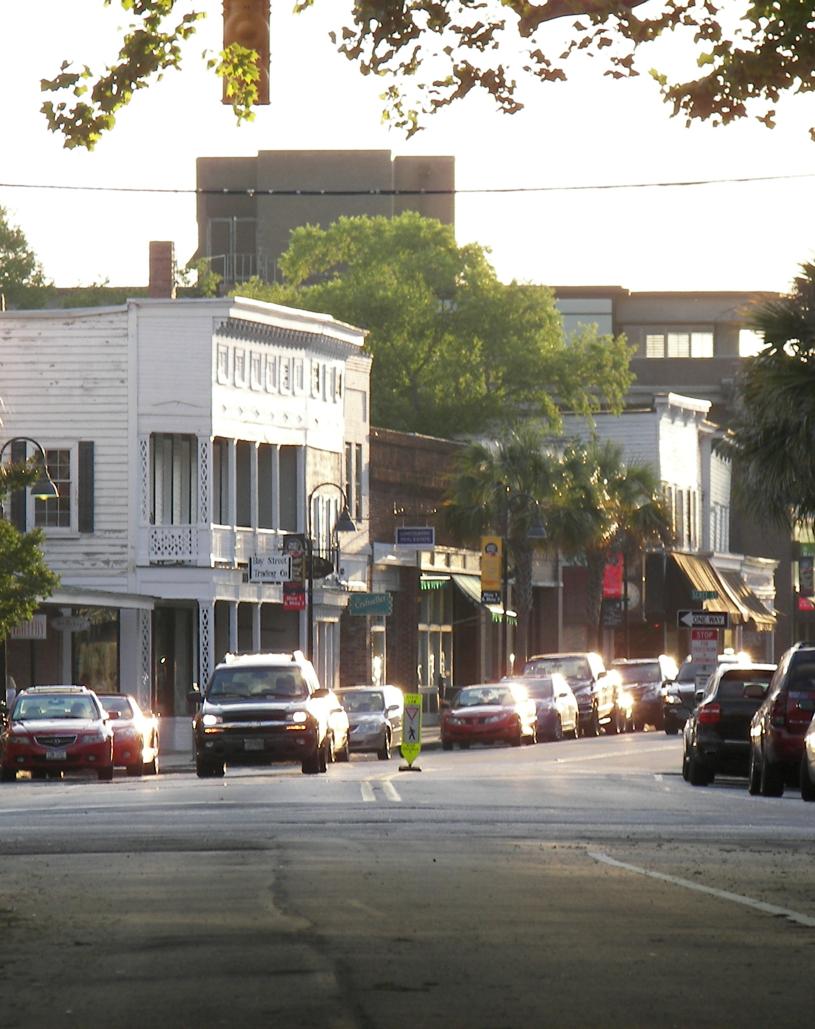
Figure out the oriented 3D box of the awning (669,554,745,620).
[{"bbox_3d":[8.012,1.942,250.000,0.950,1.840,6.500,0,-1,10],"label":"awning"}]

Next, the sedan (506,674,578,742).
[{"bbox_3d":[2.620,4.240,206.000,1.750,1.480,4.500,0,-1,9],"label":"sedan"}]

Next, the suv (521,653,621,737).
[{"bbox_3d":[3.600,4.120,212.800,1.970,1.880,5.300,0,-1,9],"label":"suv"}]

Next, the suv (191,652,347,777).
[{"bbox_3d":[-2.170,3.080,143.400,1.900,1.830,4.870,0,-1,2],"label":"suv"}]

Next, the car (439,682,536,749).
[{"bbox_3d":[1.818,4.358,202.500,1.740,1.390,4.550,0,-1,8],"label":"car"}]

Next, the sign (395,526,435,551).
[{"bbox_3d":[0.165,0.520,200.000,0.840,0.550,0.060,0,-1,8],"label":"sign"}]

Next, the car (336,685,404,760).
[{"bbox_3d":[-1.090,4.110,185.000,1.780,1.460,4.650,0,-1,5],"label":"car"}]

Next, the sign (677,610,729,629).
[{"bbox_3d":[5.245,1.861,165.000,0.914,0.310,0.030,0,-1,5],"label":"sign"}]

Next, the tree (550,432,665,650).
[{"bbox_3d":[4.963,1.681,230.000,2.900,7.100,2.900,0,-1,9],"label":"tree"}]

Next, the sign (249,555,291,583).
[{"bbox_3d":[-2.670,1.050,180.000,0.810,0.540,0.060,0,-1,8],"label":"sign"}]

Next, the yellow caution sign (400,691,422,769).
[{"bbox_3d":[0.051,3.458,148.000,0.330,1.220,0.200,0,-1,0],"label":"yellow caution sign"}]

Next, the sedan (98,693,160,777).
[{"bbox_3d":[-5.160,3.604,153.900,1.760,1.390,4.600,0,-1,4],"label":"sedan"}]

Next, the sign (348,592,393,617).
[{"bbox_3d":[-0.806,1.962,203.000,0.990,0.540,0.070,0,-1,9],"label":"sign"}]

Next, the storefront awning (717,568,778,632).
[{"bbox_3d":[9.948,2.507,274.000,1.150,1.850,5.200,0,-1,10],"label":"storefront awning"}]

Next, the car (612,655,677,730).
[{"bbox_3d":[5.630,4.389,227.000,1.840,1.790,4.650,0,-1,9],"label":"car"}]

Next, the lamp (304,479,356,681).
[{"bbox_3d":[-1.569,2.000,192.000,1.080,5.300,0.450,0,-1,7],"label":"lamp"}]

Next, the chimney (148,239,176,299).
[{"bbox_3d":[-5.323,-5.207,202.000,0.490,1.470,0.490,0,-1,9],"label":"chimney"}]

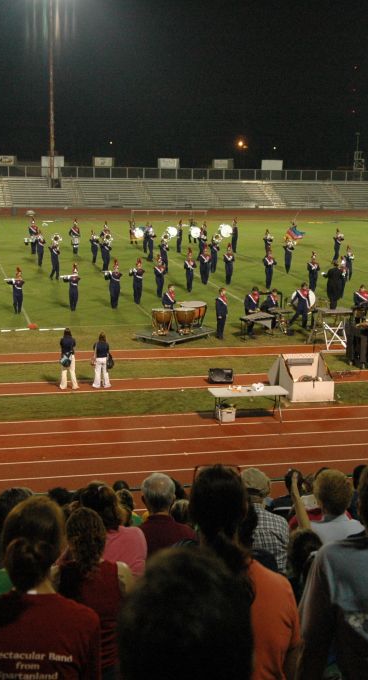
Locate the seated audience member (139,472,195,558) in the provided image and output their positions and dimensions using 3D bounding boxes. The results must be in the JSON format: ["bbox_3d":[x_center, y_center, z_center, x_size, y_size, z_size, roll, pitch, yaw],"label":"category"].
[{"bbox_3d":[-0.183,1.329,5.796,0.500,1.250,0.780,0,12,-9],"label":"seated audience member"}]

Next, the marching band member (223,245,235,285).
[{"bbox_3d":[2.071,-3.494,44.517,0.520,1.881,0.420,-1,12,-15],"label":"marching band member"}]

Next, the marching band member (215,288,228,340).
[{"bbox_3d":[1.292,-0.908,33.289,0.380,1.749,0.500,9,14,34],"label":"marching band member"}]

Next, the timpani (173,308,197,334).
[{"bbox_3d":[0.044,-0.669,33.266,0.740,0.790,0.740,-1,12,-14],"label":"timpani"}]

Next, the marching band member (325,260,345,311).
[{"bbox_3d":[5.106,-1.854,32.560,0.580,1.633,0.500,-1,12,-14],"label":"marching band member"}]

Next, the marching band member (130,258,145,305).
[{"bbox_3d":[-1.869,-2.377,39.142,0.580,1.905,0.420,-1,13,-14],"label":"marching band member"}]

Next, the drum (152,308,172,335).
[{"bbox_3d":[-0.775,-0.679,33.021,0.710,0.830,0.710,-1,13,-14],"label":"drum"}]

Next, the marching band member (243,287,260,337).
[{"bbox_3d":[2.362,-0.993,33.684,0.540,1.745,0.450,-4,14,-26],"label":"marching band member"}]

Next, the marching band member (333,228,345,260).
[{"bbox_3d":[8.510,-5.196,53.394,0.500,1.860,0.530,-5,13,-30],"label":"marching band member"}]

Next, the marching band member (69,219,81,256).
[{"bbox_3d":[-6.090,-5.780,53.848,0.620,2.032,0.600,-1,11,-12],"label":"marching band member"}]

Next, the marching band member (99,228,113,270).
[{"bbox_3d":[-3.847,-4.376,47.550,0.650,1.925,0.650,-1,11,-14],"label":"marching band member"}]

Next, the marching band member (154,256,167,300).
[{"bbox_3d":[-0.969,-2.678,40.563,0.500,1.790,0.450,-3,12,-20],"label":"marching band member"}]

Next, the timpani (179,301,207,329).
[{"bbox_3d":[0.328,-0.779,32.766,0.880,0.850,0.880,-1,12,-14],"label":"timpani"}]

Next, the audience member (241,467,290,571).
[{"bbox_3d":[0.428,1.373,6.297,0.500,1.250,0.780,0,12,-6],"label":"audience member"}]

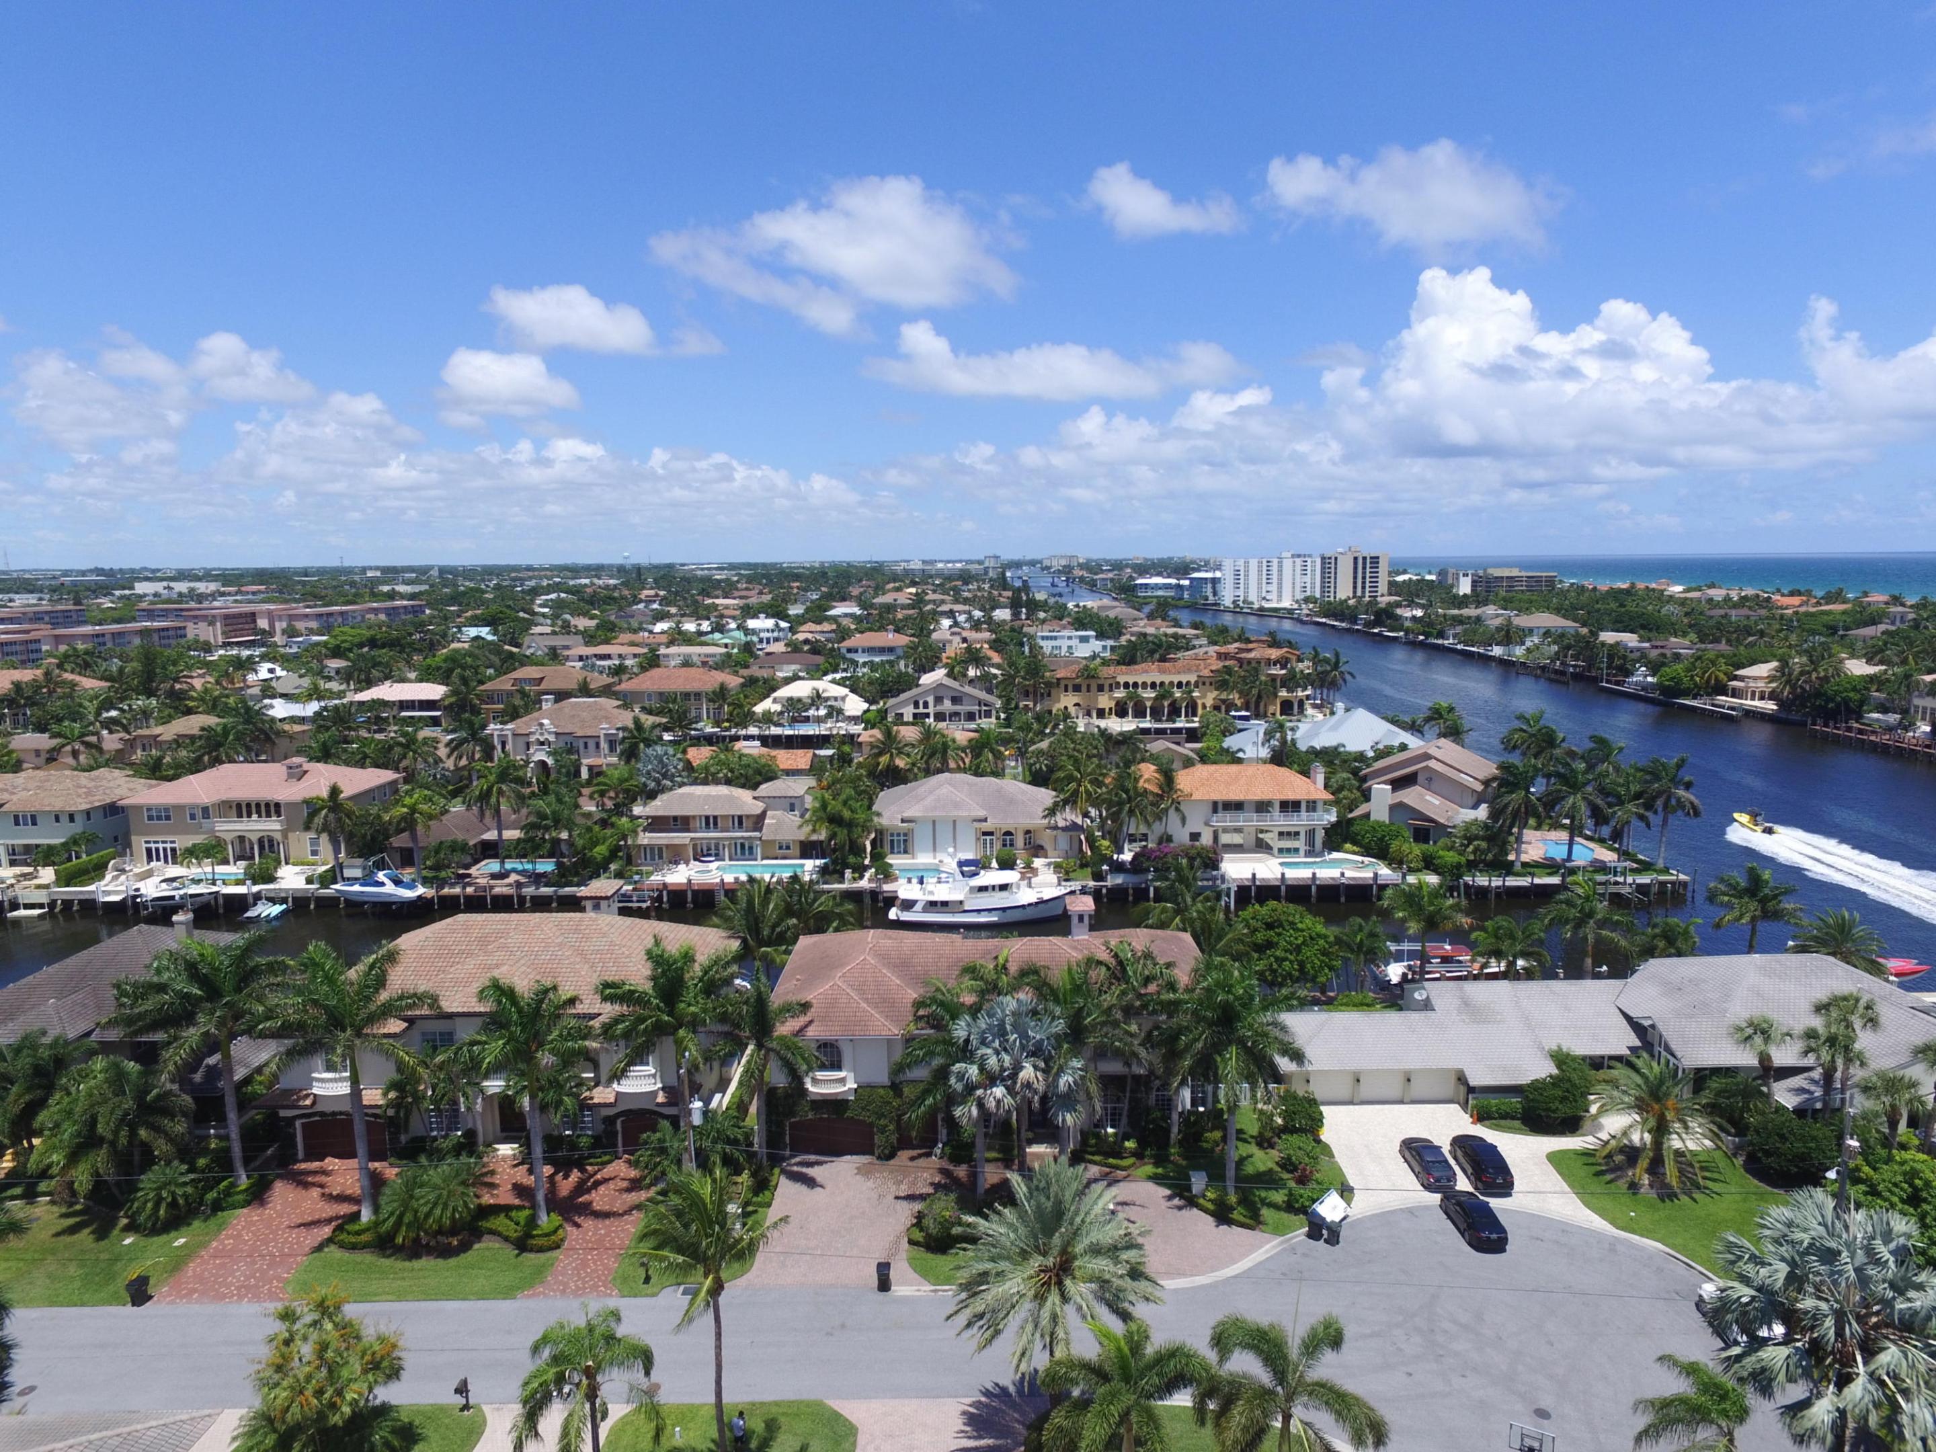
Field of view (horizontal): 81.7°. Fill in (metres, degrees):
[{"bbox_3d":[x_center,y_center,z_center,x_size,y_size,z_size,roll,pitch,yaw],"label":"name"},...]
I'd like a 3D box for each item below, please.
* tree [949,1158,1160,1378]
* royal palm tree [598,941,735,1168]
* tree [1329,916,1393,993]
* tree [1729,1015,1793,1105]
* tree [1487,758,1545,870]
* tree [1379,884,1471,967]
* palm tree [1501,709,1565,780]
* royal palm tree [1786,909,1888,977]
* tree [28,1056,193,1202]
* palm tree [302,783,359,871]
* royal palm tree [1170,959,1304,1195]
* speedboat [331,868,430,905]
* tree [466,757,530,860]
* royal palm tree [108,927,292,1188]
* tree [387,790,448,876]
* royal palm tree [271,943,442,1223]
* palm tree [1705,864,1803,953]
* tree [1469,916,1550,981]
[{"bbox_3d":[3.382,22.764,43.604,8.200,10.880,7.950,0,9,0],"label":"tree"},{"bbox_3d":[-16.594,18.377,62.107,7.930,13.690,7.690,0,9,0],"label":"royal palm tree"},{"bbox_3d":[30.597,18.049,87.146,4.820,6.770,4.680,0,9,0],"label":"tree"},{"bbox_3d":[47.767,21.495,67.585,3.824,7.916,3.824,0,9,0],"label":"tree"},{"bbox_3d":[62.319,10.284,127.494,6.530,12.584,6.530,0,9,0],"label":"tree"},{"bbox_3d":[36.987,17.594,90.687,7.333,9.538,7.333,0,9,0],"label":"tree"},{"bbox_3d":[72.600,5.240,144.040,8.340,15.050,8.090,0,9,0],"label":"palm tree"},{"bbox_3d":[68.023,18.467,87.655,7.799,8.169,7.799,0,9,0],"label":"royal palm tree"},{"bbox_3d":[-46.480,21.747,60.699,8.680,8.080,8.420,0,9,0],"label":"tree"},{"bbox_3d":[-69.052,11.553,121.614,6.400,11.310,6.210,0,9,0],"label":"palm tree"},{"bbox_3d":[15.018,19.984,62.725,7.496,13.529,7.496,0,9,0],"label":"royal palm tree"},{"bbox_3d":[-63.296,17.377,120.200,10.320,3.400,3.200,0,9,0],"label":"speedboat"},{"bbox_3d":[-52.421,9.784,125.146,7.590,13.510,7.360,0,9,0],"label":"tree"},{"bbox_3d":[-43.984,19.443,64.440,10.290,15.125,10.290,0,9,0],"label":"royal palm tree"},{"bbox_3d":[-61.964,12.599,126.103,7.142,10.608,7.142,0,9,0],"label":"tree"},{"bbox_3d":[-32.848,19.738,60.688,9.196,15.464,9.196,0,9,0],"label":"royal palm tree"},{"bbox_3d":[62.388,16.781,89.058,7.796,11.184,7.796,0,9,0],"label":"palm tree"},{"bbox_3d":[42.024,18.007,86.933,6.220,6.750,6.030,0,9,0],"label":"tree"}]

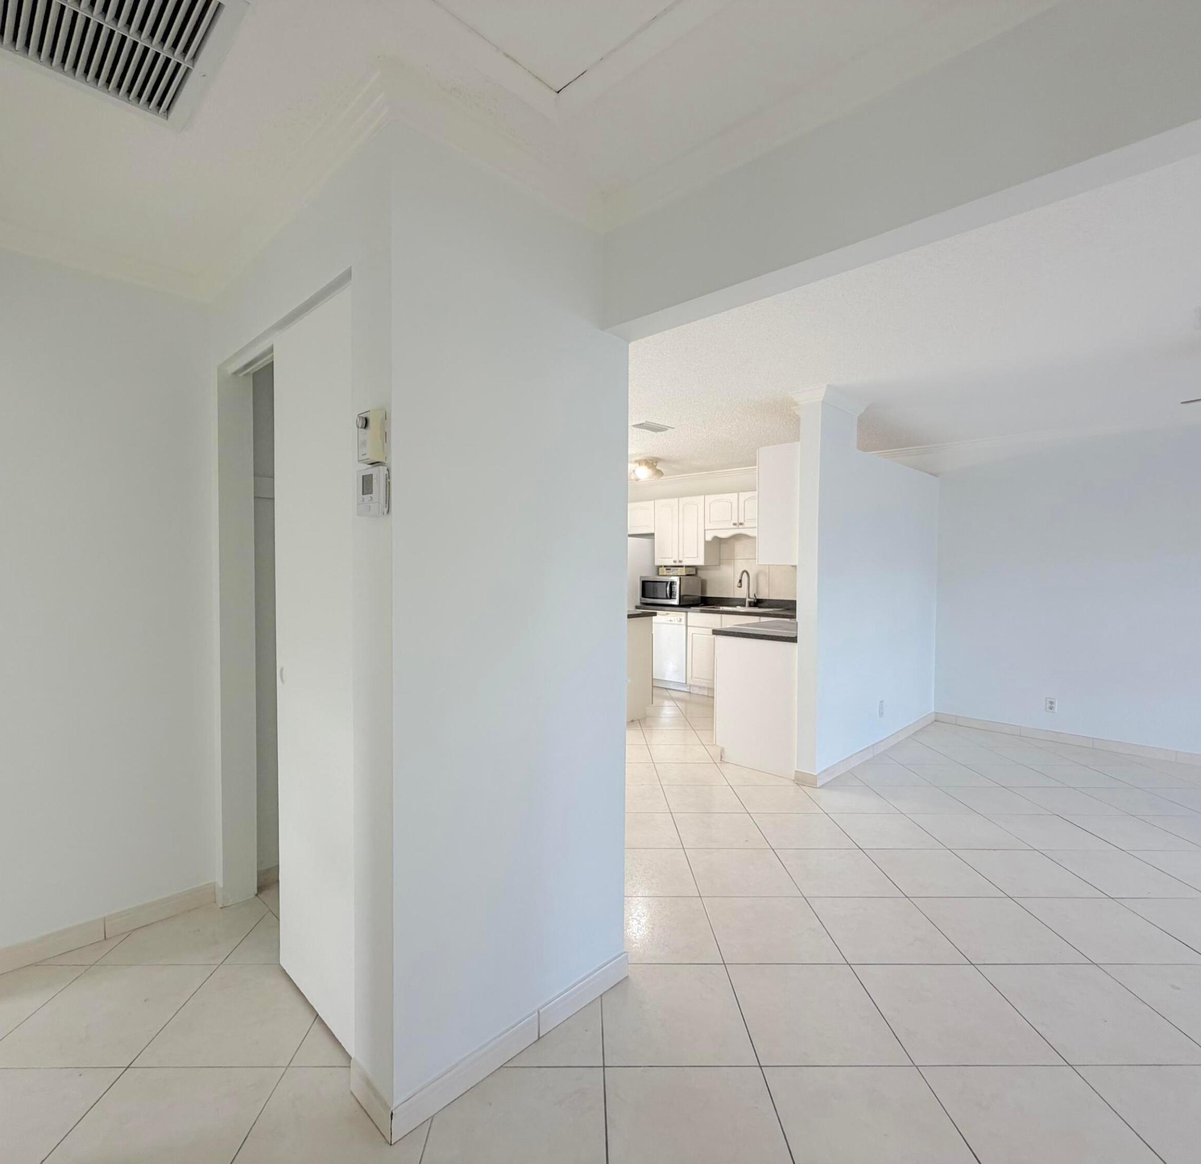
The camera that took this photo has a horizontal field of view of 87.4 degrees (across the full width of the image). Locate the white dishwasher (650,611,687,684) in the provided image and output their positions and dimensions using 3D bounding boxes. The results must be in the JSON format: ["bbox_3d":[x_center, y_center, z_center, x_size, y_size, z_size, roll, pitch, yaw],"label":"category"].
[{"bbox_3d":[0.909,0.732,7.099,0.600,0.818,0.600,2,2,44],"label":"white dishwasher"}]

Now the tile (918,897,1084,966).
[{"bbox_3d":[1.488,1.316,2.377,0.427,0.010,0.427,1,2,-1],"label":"tile"}]

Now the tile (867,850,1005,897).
[{"bbox_3d":[1.485,1.311,2.825,0.426,0.012,0.426,0,1,-1],"label":"tile"}]

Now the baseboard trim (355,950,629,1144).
[{"bbox_3d":[-0.264,1.265,1.841,0.204,0.080,0.848,2,2,44],"label":"baseboard trim"}]

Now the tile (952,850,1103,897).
[{"bbox_3d":[1.912,1.314,2.830,0.426,0.012,0.426,0,1,-1],"label":"tile"}]

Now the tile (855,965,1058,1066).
[{"bbox_3d":[1.076,1.331,1.951,0.426,0.012,0.426,0,1,-1],"label":"tile"}]

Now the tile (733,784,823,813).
[{"bbox_3d":[1.040,1.286,3.685,0.426,0.012,0.426,0,1,-1],"label":"tile"}]

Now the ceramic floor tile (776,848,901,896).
[{"bbox_3d":[1.056,1.308,2.819,0.426,0.012,0.426,0,1,-1],"label":"ceramic floor tile"}]

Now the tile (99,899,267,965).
[{"bbox_3d":[-1.489,1.282,2.322,0.427,0.010,0.427,1,2,-1],"label":"tile"}]

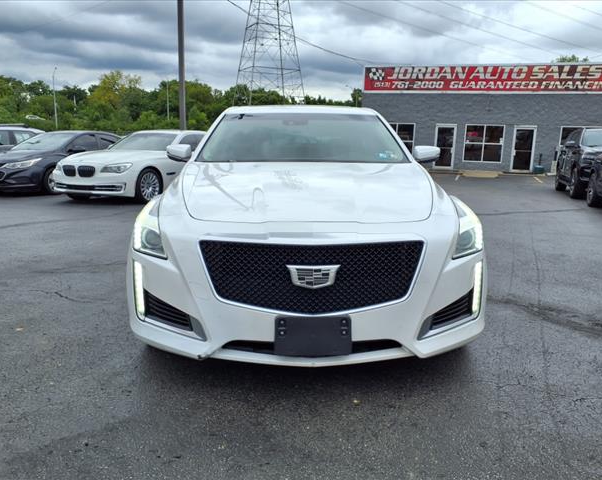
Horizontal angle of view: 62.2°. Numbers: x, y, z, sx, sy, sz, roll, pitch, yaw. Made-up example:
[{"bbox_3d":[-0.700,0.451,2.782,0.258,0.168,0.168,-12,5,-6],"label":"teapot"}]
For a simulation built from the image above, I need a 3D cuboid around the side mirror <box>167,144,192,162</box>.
[{"bbox_3d":[-0.902,-0.652,3.740,0.210,0.145,0.140,0,11,-1],"label":"side mirror"}]

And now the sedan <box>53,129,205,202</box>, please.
[{"bbox_3d":[-3.019,-1.752,11.192,1.950,1.475,5.120,5,12,22],"label":"sedan"}]

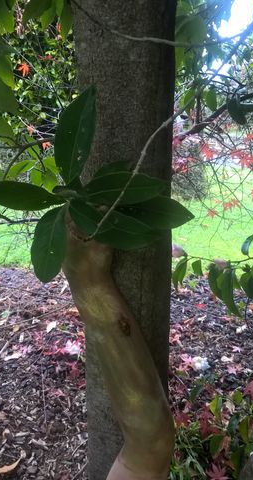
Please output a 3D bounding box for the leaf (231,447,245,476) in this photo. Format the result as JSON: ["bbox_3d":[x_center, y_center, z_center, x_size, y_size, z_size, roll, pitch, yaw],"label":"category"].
[{"bbox_3d":[0.322,0.637,1.100,0.036,0.083,0.025,-16,14,-6],"label":"leaf"}]

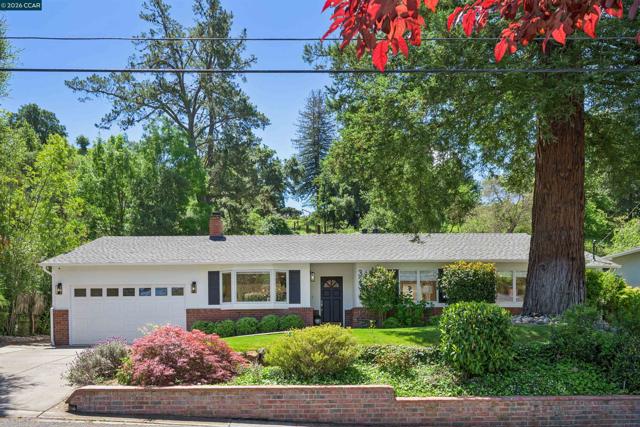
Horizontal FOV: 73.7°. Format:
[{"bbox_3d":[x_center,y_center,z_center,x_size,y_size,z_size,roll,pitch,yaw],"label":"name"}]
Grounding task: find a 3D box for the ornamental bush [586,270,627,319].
[{"bbox_3d":[9.635,2.767,14.400,1.500,1.650,1.450,0,0,0],"label":"ornamental bush"}]

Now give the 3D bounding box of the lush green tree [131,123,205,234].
[{"bbox_3d":[-11.079,-1.962,31.000,5.600,10.000,5.200,0,0,0],"label":"lush green tree"}]

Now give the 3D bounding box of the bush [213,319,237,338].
[{"bbox_3d":[-3.447,4.150,15.400,0.840,0.700,0.820,0,0,0],"label":"bush"}]

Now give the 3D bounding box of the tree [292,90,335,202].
[{"bbox_3d":[-0.773,-8.718,60.000,6.300,17.000,6.300,0,0,0],"label":"tree"}]

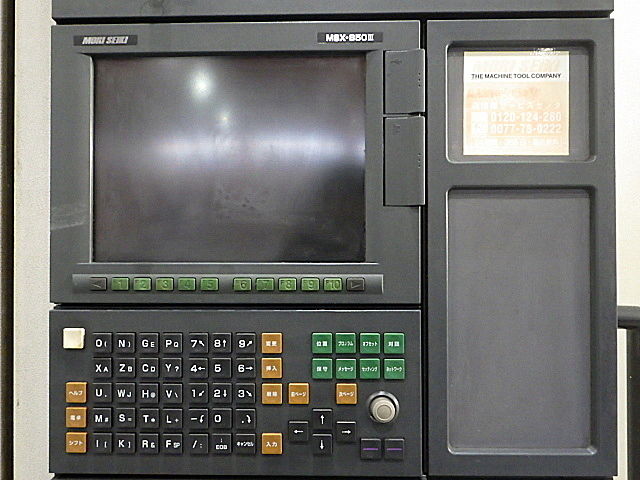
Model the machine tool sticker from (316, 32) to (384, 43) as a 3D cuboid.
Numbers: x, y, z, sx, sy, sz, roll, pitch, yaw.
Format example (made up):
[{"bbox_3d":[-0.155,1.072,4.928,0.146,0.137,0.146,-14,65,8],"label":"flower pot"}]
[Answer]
[{"bbox_3d":[0.024,-0.158,0.404,0.051,0.008,0.002,0,-1,1],"label":"machine tool sticker"}]

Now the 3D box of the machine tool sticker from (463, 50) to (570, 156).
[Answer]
[{"bbox_3d":[0.159,-0.110,0.418,0.086,0.085,0.002,0,0,1],"label":"machine tool sticker"}]

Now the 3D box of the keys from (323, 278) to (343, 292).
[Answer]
[{"bbox_3d":[0.010,0.035,0.405,0.014,0.010,0.005,0,0,1],"label":"keys"}]

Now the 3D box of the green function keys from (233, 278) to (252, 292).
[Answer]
[{"bbox_3d":[-0.060,0.035,0.403,0.014,0.010,0.004,0,-1,1],"label":"green function keys"}]

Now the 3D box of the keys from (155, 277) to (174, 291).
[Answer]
[{"bbox_3d":[-0.121,0.035,0.404,0.014,0.010,0.004,0,-1,1],"label":"keys"}]

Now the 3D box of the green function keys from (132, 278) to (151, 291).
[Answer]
[{"bbox_3d":[-0.138,0.035,0.405,0.015,0.010,0.004,0,-1,1],"label":"green function keys"}]

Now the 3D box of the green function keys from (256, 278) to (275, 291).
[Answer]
[{"bbox_3d":[-0.042,0.035,0.405,0.014,0.010,0.005,0,0,1],"label":"green function keys"}]

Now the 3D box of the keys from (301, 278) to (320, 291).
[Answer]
[{"bbox_3d":[-0.007,0.035,0.405,0.014,0.010,0.005,0,0,1],"label":"keys"}]

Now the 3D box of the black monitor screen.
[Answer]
[{"bbox_3d":[-0.072,-0.064,0.415,0.217,0.164,0.010,0,0,1],"label":"black monitor screen"}]

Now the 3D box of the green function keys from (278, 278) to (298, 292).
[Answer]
[{"bbox_3d":[-0.025,0.035,0.405,0.014,0.010,0.005,0,0,1],"label":"green function keys"}]

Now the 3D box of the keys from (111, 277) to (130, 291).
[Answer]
[{"bbox_3d":[-0.156,0.035,0.405,0.015,0.010,0.004,0,-1,1],"label":"keys"}]

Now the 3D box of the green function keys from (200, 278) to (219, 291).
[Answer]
[{"bbox_3d":[-0.086,0.035,0.404,0.014,0.010,0.004,0,-1,1],"label":"green function keys"}]

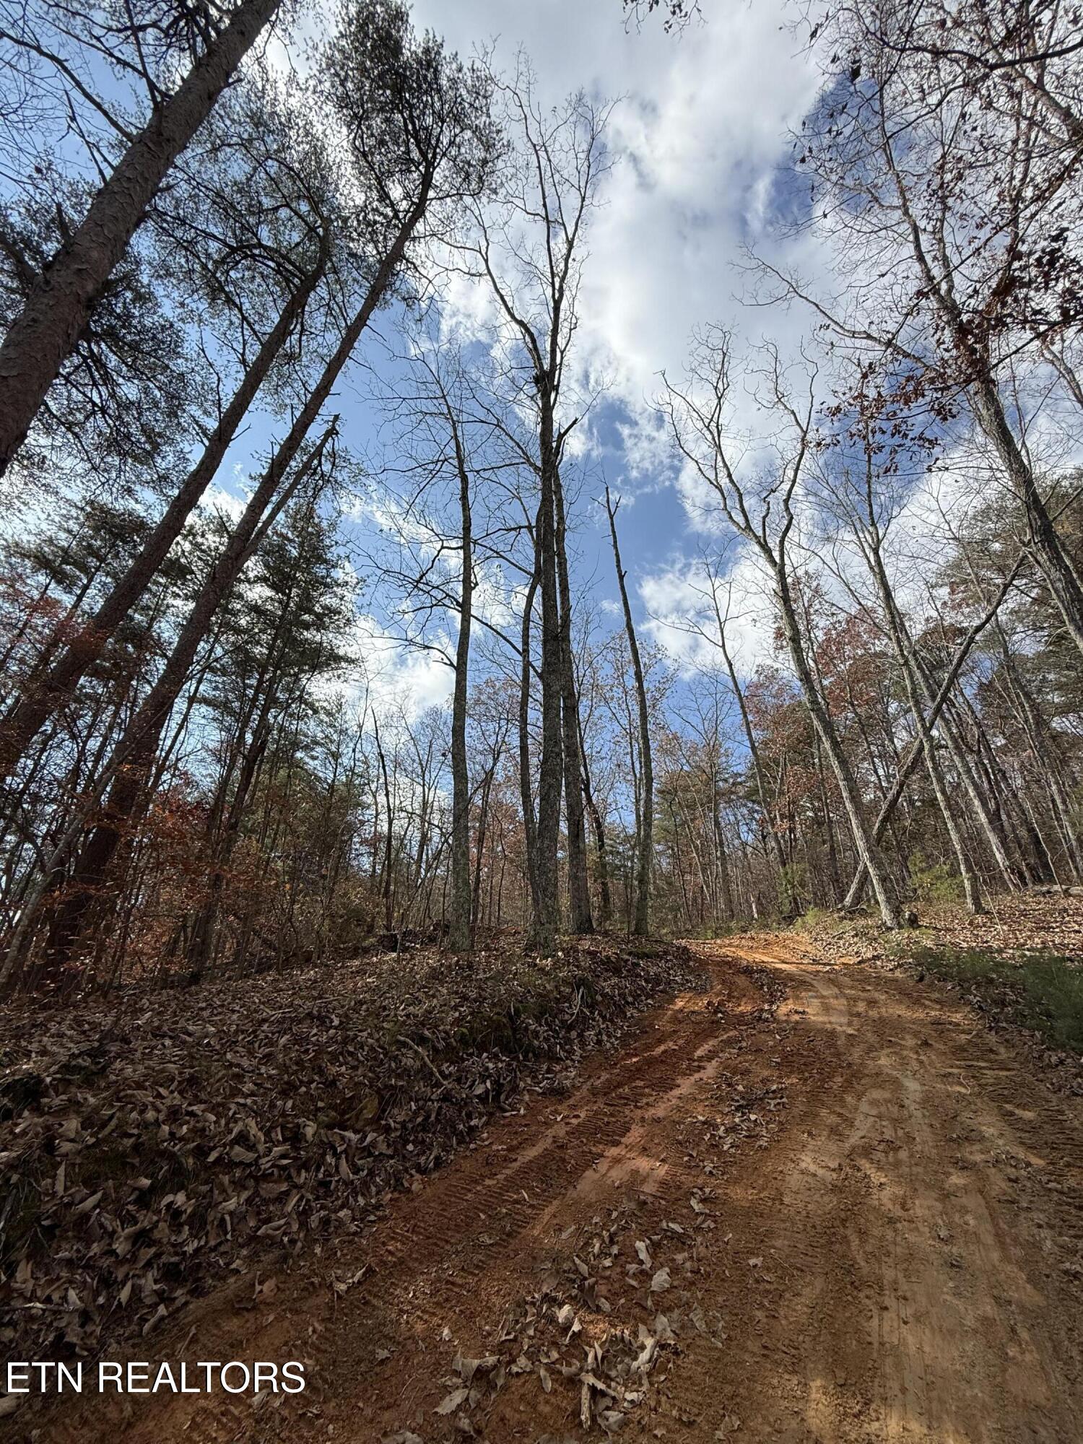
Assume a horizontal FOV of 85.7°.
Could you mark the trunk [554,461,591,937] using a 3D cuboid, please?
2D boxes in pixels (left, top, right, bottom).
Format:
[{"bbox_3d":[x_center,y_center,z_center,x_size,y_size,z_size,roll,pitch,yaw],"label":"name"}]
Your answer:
[{"bbox_3d":[0.534,-1.379,12.220,0.340,10.930,0.320,-2,-25,0],"label":"trunk"}]

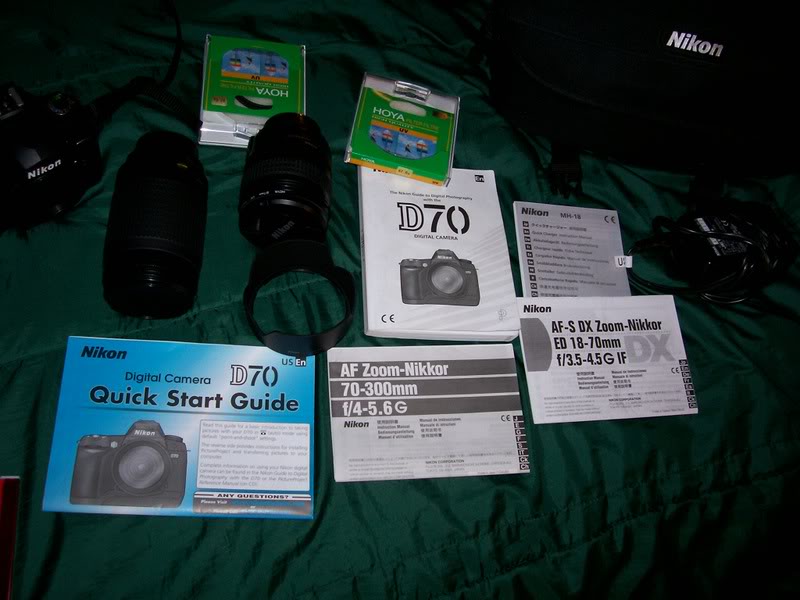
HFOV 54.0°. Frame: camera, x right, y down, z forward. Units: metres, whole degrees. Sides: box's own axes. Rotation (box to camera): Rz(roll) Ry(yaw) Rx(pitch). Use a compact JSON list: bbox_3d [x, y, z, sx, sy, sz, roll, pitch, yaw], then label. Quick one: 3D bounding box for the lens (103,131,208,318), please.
[{"bbox_3d":[-0.195,-0.061,0.635,0.074,0.074,0.143,1,60,-5],"label":"lens"}]

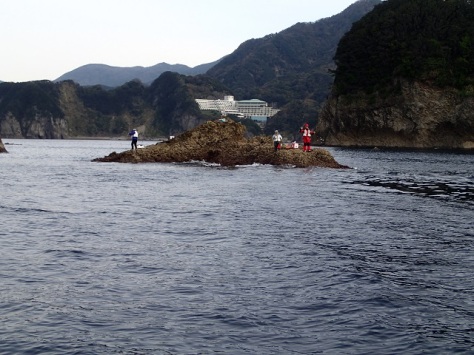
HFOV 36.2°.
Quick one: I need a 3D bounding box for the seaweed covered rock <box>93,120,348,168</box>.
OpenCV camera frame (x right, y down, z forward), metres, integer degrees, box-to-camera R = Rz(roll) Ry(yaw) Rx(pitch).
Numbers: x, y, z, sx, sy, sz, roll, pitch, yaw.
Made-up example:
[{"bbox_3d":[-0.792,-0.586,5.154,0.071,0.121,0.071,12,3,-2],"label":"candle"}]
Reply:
[{"bbox_3d":[-0.900,-2.750,55.400,22.000,3.600,9.000,1,4,23],"label":"seaweed covered rock"}]

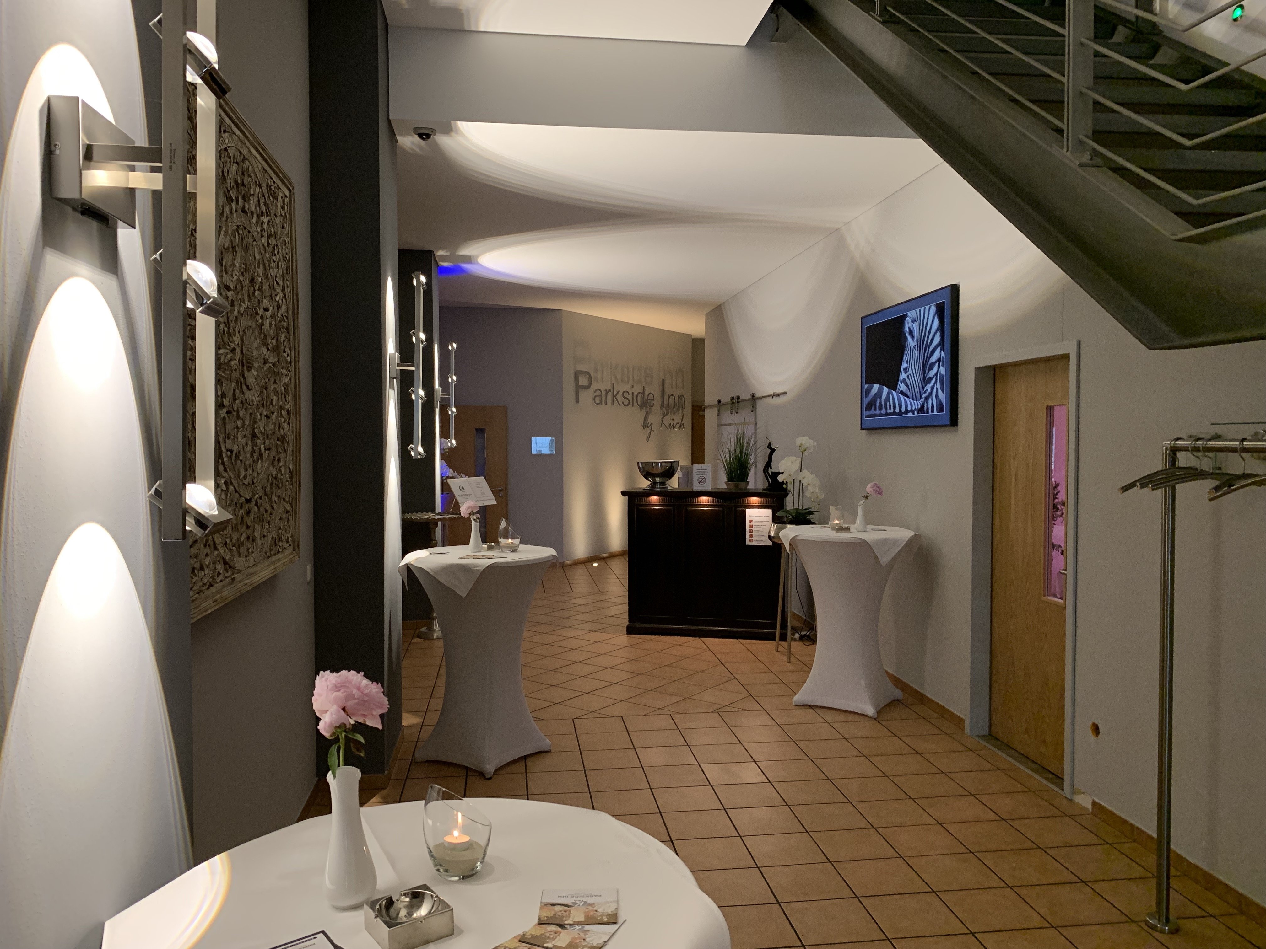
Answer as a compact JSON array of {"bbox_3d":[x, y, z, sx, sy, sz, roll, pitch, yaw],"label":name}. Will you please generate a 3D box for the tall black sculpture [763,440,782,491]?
[{"bbox_3d":[1.181,-0.070,7.993,0.190,0.440,0.130,0,2,13],"label":"tall black sculpture"}]

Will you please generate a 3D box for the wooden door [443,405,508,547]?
[{"bbox_3d":[-2.132,0.169,12.695,0.930,2.130,0.080,0,2,-7],"label":"wooden door"}]

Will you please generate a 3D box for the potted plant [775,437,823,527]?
[{"bbox_3d":[1.295,0.062,7.388,0.370,0.700,0.350,0,2,0],"label":"potted plant"}]

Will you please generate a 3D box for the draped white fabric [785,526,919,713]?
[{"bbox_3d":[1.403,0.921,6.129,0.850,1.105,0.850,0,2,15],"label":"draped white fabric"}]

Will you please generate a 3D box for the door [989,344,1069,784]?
[{"bbox_3d":[2.128,0.464,4.998,0.060,2.100,0.900,0,2,-7],"label":"door"}]

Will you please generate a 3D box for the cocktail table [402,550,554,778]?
[{"bbox_3d":[-0.797,0.969,5.093,0.820,1.100,0.820,0,2,0],"label":"cocktail table"}]

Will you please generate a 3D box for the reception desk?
[{"bbox_3d":[0.657,0.767,8.378,1.420,1.250,0.600,0,2,13],"label":"reception desk"}]

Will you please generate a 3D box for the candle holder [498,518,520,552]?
[{"bbox_3d":[-0.673,0.327,5.174,0.119,0.175,0.119,0,2,0],"label":"candle holder"}]

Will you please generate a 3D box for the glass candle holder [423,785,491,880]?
[{"bbox_3d":[-0.244,0.492,1.319,0.093,0.130,0.093,0,2,0],"label":"glass candle holder"}]

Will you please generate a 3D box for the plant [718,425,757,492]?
[{"bbox_3d":[0.916,-0.151,8.310,0.360,0.590,0.360,0,2,0],"label":"plant"}]

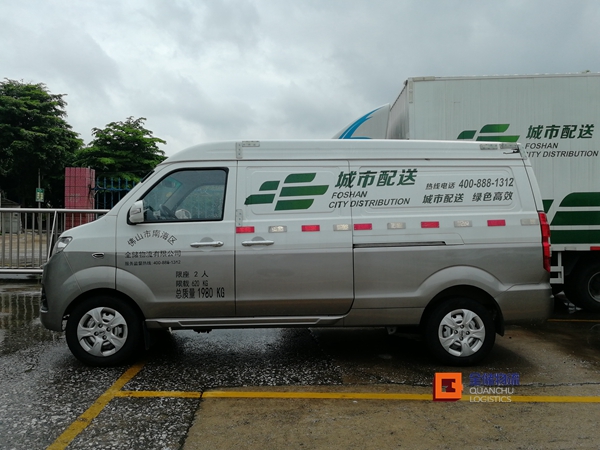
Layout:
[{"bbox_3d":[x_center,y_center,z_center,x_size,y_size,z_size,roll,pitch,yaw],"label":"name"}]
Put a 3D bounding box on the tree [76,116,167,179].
[{"bbox_3d":[-6.900,-1.650,18.000,3.900,5.000,3.800,0,1,0],"label":"tree"}]

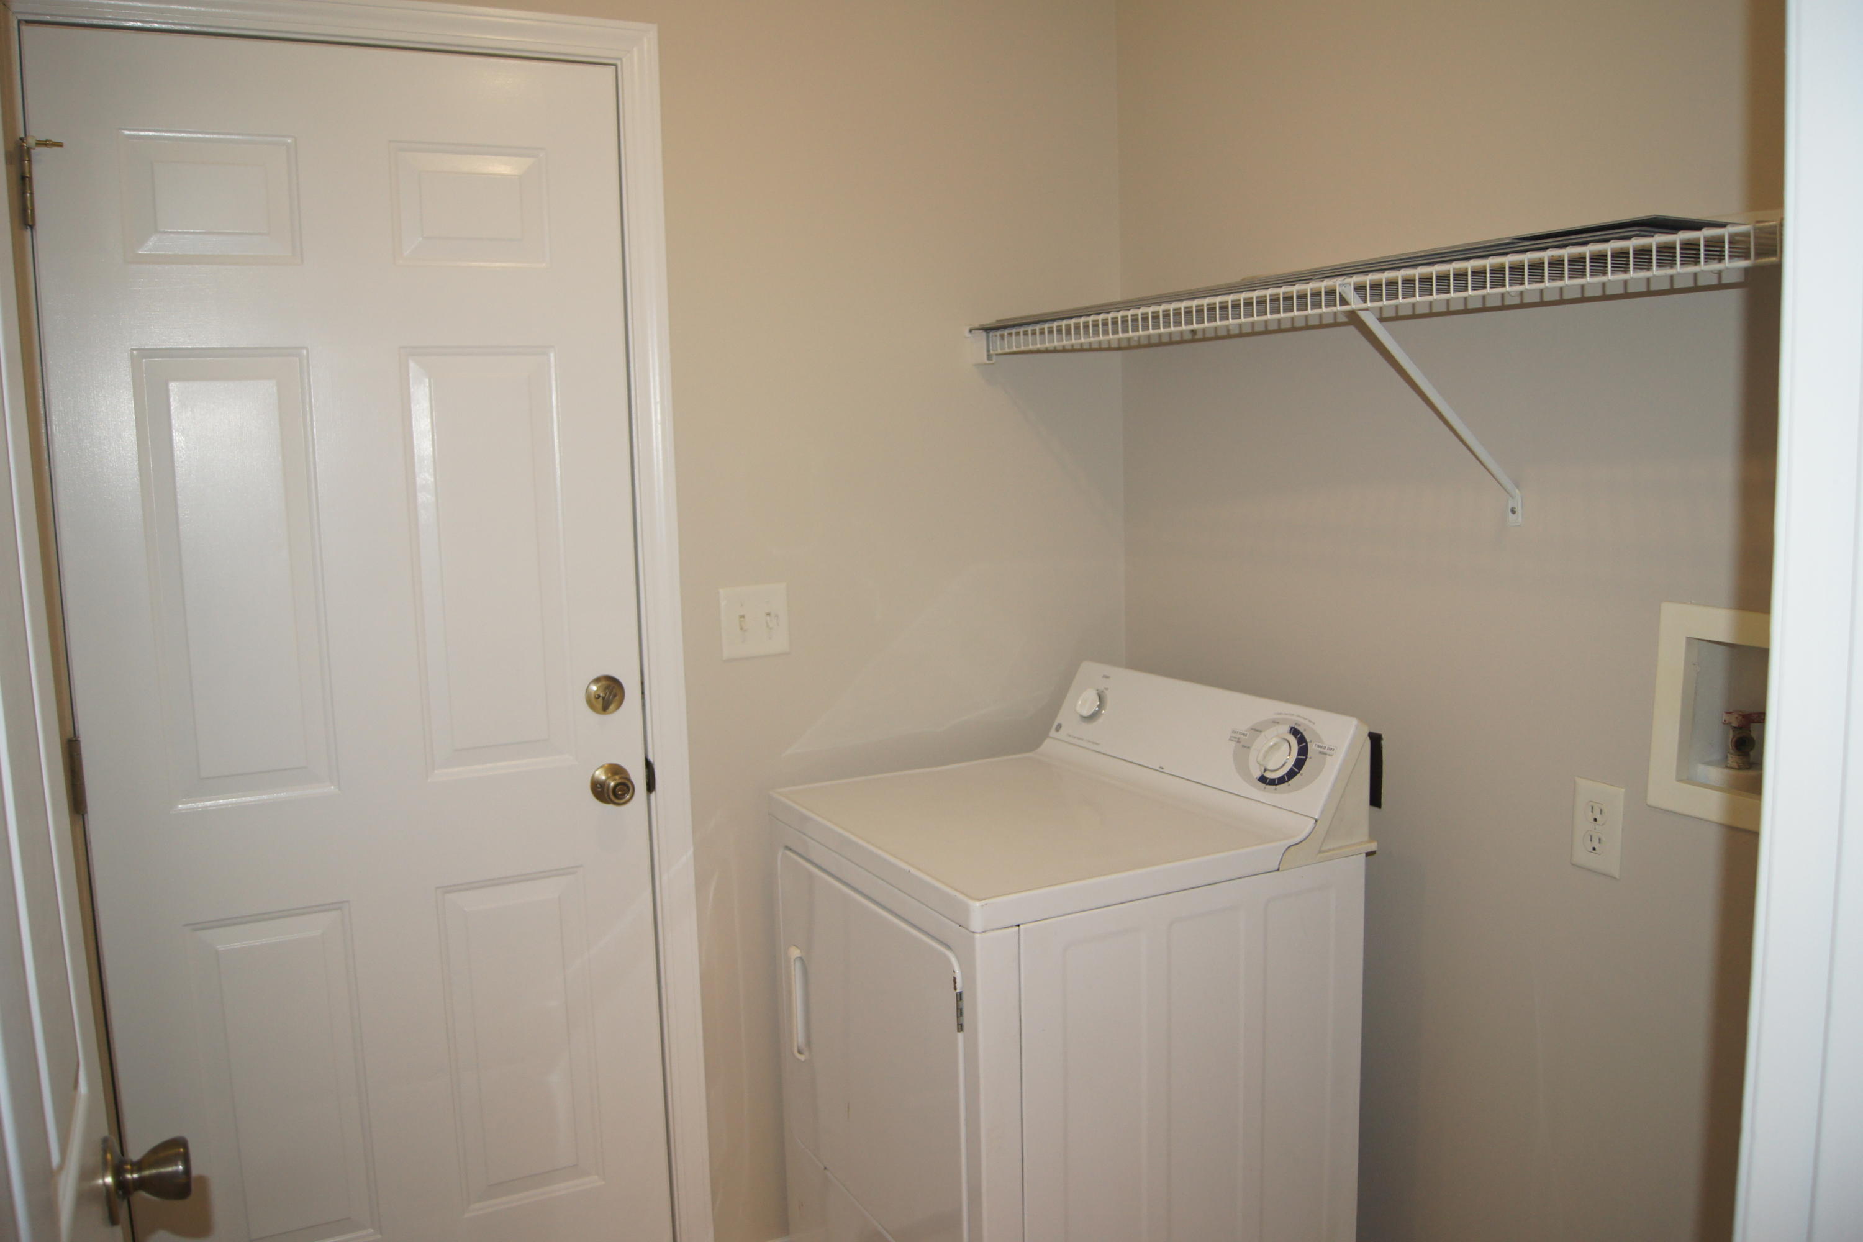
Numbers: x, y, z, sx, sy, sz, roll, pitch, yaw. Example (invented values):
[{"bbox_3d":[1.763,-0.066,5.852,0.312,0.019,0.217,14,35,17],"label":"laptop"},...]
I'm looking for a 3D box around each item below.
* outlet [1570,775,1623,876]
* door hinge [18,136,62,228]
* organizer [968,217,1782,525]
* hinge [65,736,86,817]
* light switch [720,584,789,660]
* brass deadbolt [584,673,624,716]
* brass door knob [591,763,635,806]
[{"bbox_3d":[0.813,0.254,1.707,0.010,0.114,0.069,-5,8,-27],"label":"outlet"},{"bbox_3d":[-1.121,-0.553,1.761,0.044,0.110,0.025,-5,8,-27],"label":"door hinge"},{"bbox_3d":[0.576,-0.274,1.760,0.317,0.316,1.619,-5,8,-27],"label":"organizer"},{"bbox_3d":[-1.129,0.205,1.844,0.015,0.103,0.017,-5,8,-27],"label":"hinge"},{"bbox_3d":[-0.284,0.001,2.255,0.116,0.115,0.014,-5,8,-27],"label":"light switch"},{"bbox_3d":[-0.499,0.116,2.148,0.062,0.062,0.033,-5,8,-27],"label":"brass deadbolt"},{"bbox_3d":[-0.489,0.256,2.152,0.064,0.064,0.060,-5,8,-27],"label":"brass door knob"}]

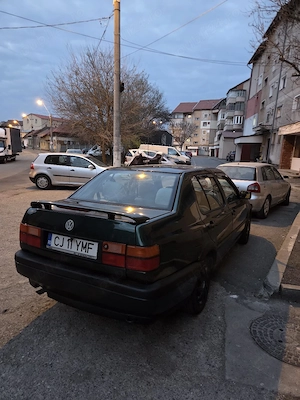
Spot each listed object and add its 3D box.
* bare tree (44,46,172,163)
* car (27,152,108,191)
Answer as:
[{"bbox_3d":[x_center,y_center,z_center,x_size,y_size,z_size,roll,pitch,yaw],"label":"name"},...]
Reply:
[{"bbox_3d":[-3.968,-8.916,24.815,11.800,11.400,11.000,1,10,0],"label":"bare tree"},{"bbox_3d":[-2.842,-1.219,11.390,4.204,1.485,1.759,3,10,10],"label":"car"}]

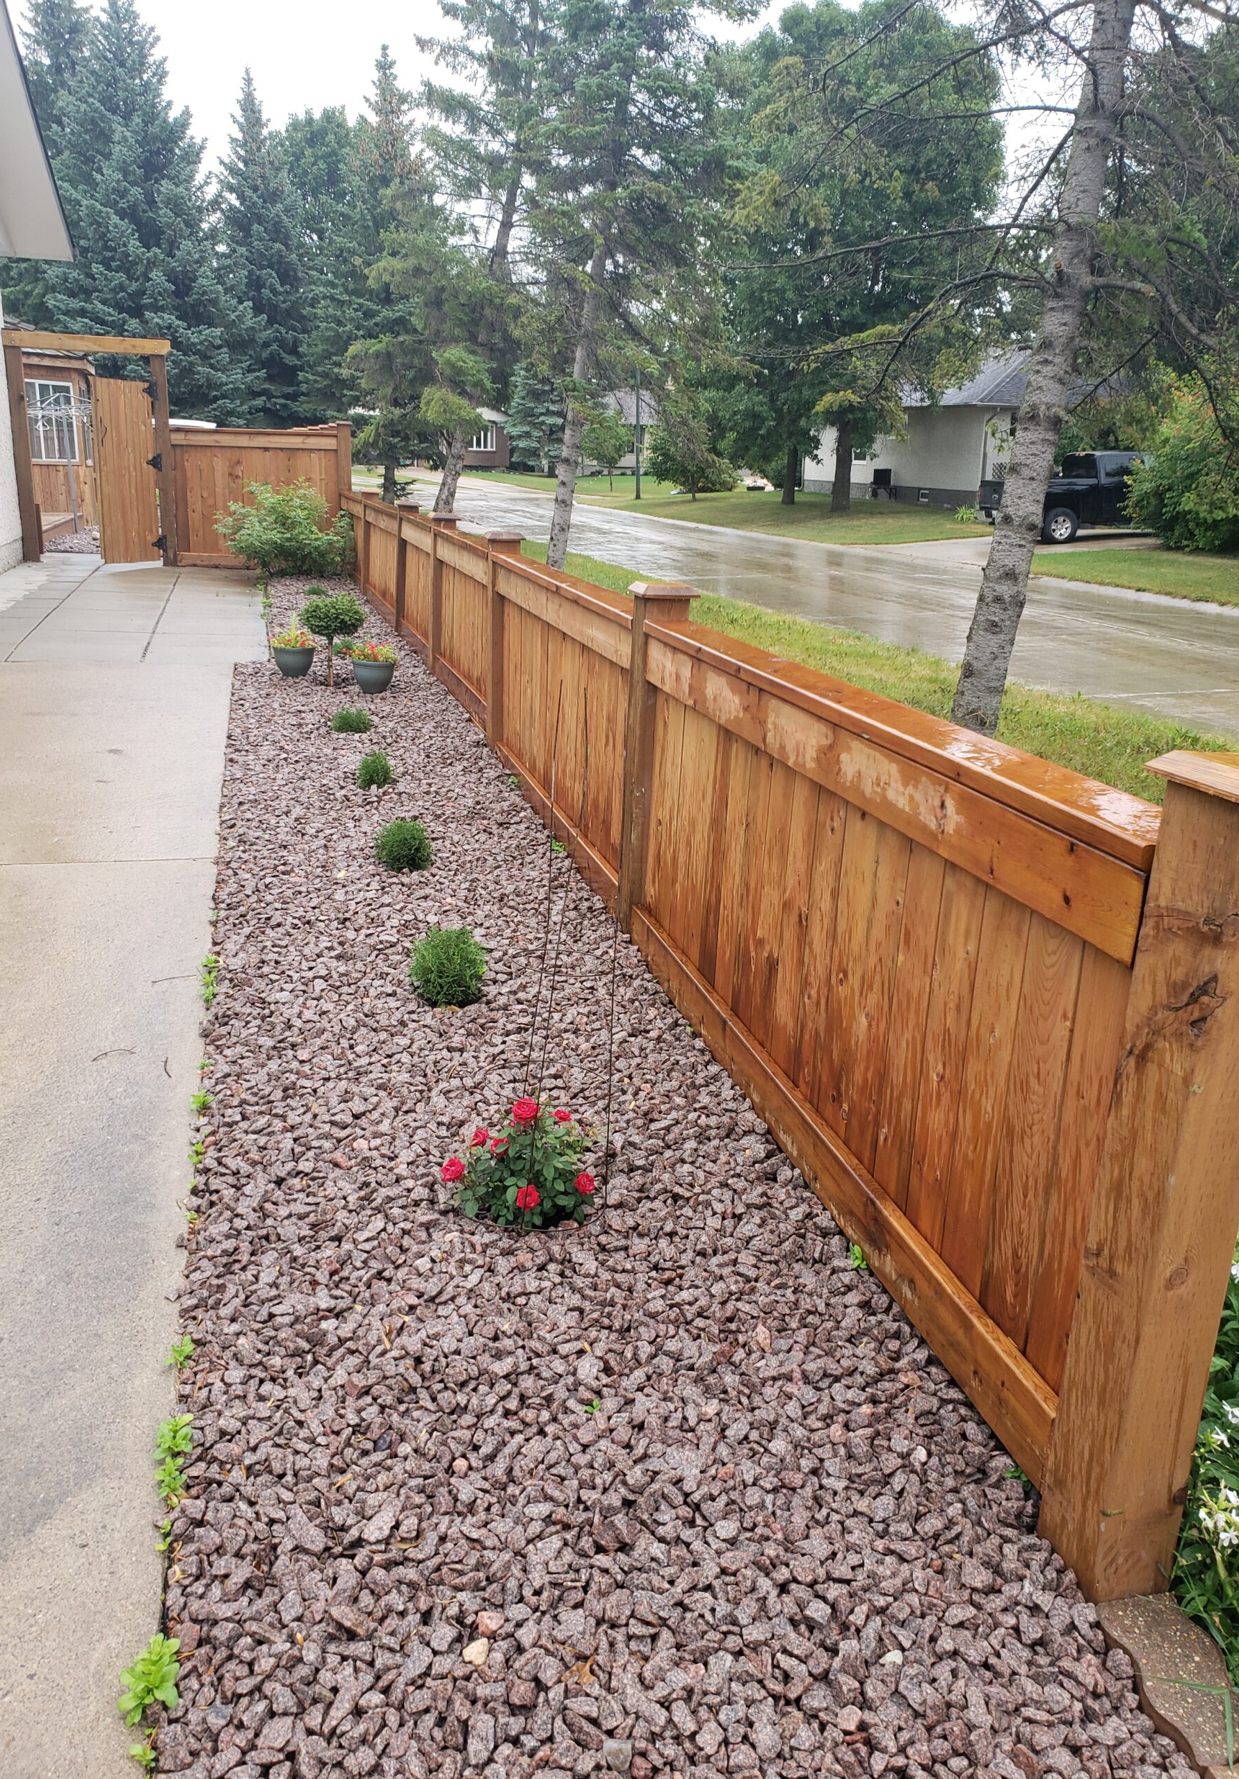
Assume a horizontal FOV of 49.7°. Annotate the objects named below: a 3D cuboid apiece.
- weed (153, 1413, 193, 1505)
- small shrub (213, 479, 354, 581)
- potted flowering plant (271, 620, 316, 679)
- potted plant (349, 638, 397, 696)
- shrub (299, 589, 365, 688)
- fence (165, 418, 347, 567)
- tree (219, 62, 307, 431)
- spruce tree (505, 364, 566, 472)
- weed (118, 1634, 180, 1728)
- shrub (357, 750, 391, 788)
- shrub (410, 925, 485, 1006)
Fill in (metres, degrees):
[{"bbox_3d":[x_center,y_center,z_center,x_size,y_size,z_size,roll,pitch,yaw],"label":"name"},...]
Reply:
[{"bbox_3d":[-0.632,0.801,1.891,0.055,0.065,0.120,-2,18,-15],"label":"weed"},{"bbox_3d":[-3.567,-3.833,14.200,1.450,1.030,1.300,-3,18,-14],"label":"small shrub"},{"bbox_3d":[-2.090,-1.534,8.550,0.310,0.390,0.310,-3,18,-14],"label":"potted flowering plant"},{"bbox_3d":[-1.391,-1.263,7.536,0.280,0.305,0.280,-2,18,-15],"label":"potted plant"},{"bbox_3d":[-1.657,-1.442,7.646,0.370,0.555,0.370,-2,18,-15],"label":"shrub"},{"bbox_3d":[-3.777,-4.137,14.151,1.792,1.434,0.140,-2,18,-15],"label":"fence"},{"bbox_3d":[-8.769,-14.262,32.061,3.000,9.389,3.000,-2,18,-15],"label":"tree"},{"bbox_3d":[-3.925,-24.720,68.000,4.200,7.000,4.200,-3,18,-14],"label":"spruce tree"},{"bbox_3d":[-0.543,0.909,1.541,0.066,0.080,0.080,-2,18,-15],"label":"weed"},{"bbox_3d":[-1.082,-0.526,5.913,0.160,0.175,0.160,-3,18,-14],"label":"shrub"},{"bbox_3d":[-0.471,0.208,3.665,0.210,0.220,0.210,-3,18,-14],"label":"shrub"}]

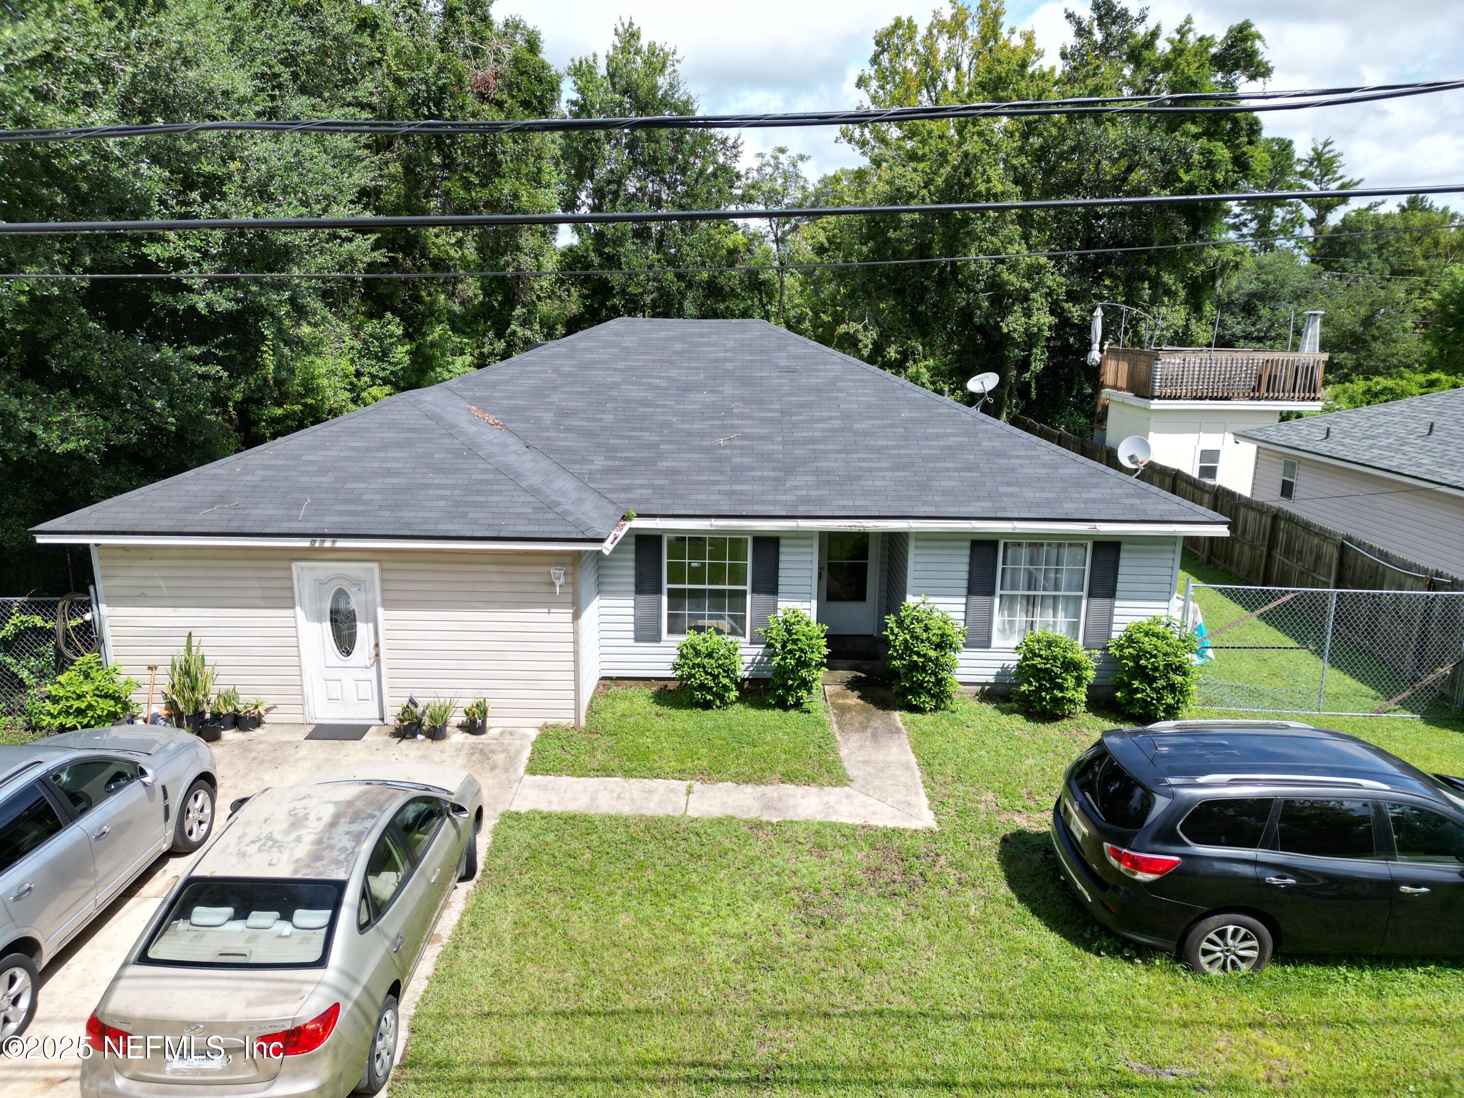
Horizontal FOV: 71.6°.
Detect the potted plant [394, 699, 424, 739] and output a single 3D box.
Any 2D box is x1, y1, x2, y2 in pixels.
[{"bbox_3d":[-4.009,2.085,12.599,0.370,0.490,0.350,1,12,0],"label":"potted plant"}]

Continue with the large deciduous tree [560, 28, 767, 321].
[{"bbox_3d":[-2.531,-11.109,37.712,7.532,15.671,6.932,1,12,0],"label":"large deciduous tree"}]

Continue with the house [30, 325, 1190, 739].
[{"bbox_3d":[-0.825,-1.553,18.571,14.900,5.160,13.450,1,12,0],"label":"house"}]

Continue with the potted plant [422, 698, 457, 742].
[{"bbox_3d":[-3.604,2.083,12.540,0.440,0.530,0.400,1,12,0],"label":"potted plant"}]

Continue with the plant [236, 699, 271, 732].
[{"bbox_3d":[-6.019,2.069,12.772,0.450,0.390,0.380,1,12,0],"label":"plant"}]

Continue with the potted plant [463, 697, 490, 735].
[{"bbox_3d":[-3.189,2.083,12.713,0.350,0.470,0.340,1,12,0],"label":"potted plant"}]

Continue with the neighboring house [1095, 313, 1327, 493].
[{"bbox_3d":[14.332,-4.002,31.053,5.000,5.100,4.300,1,12,0],"label":"neighboring house"}]

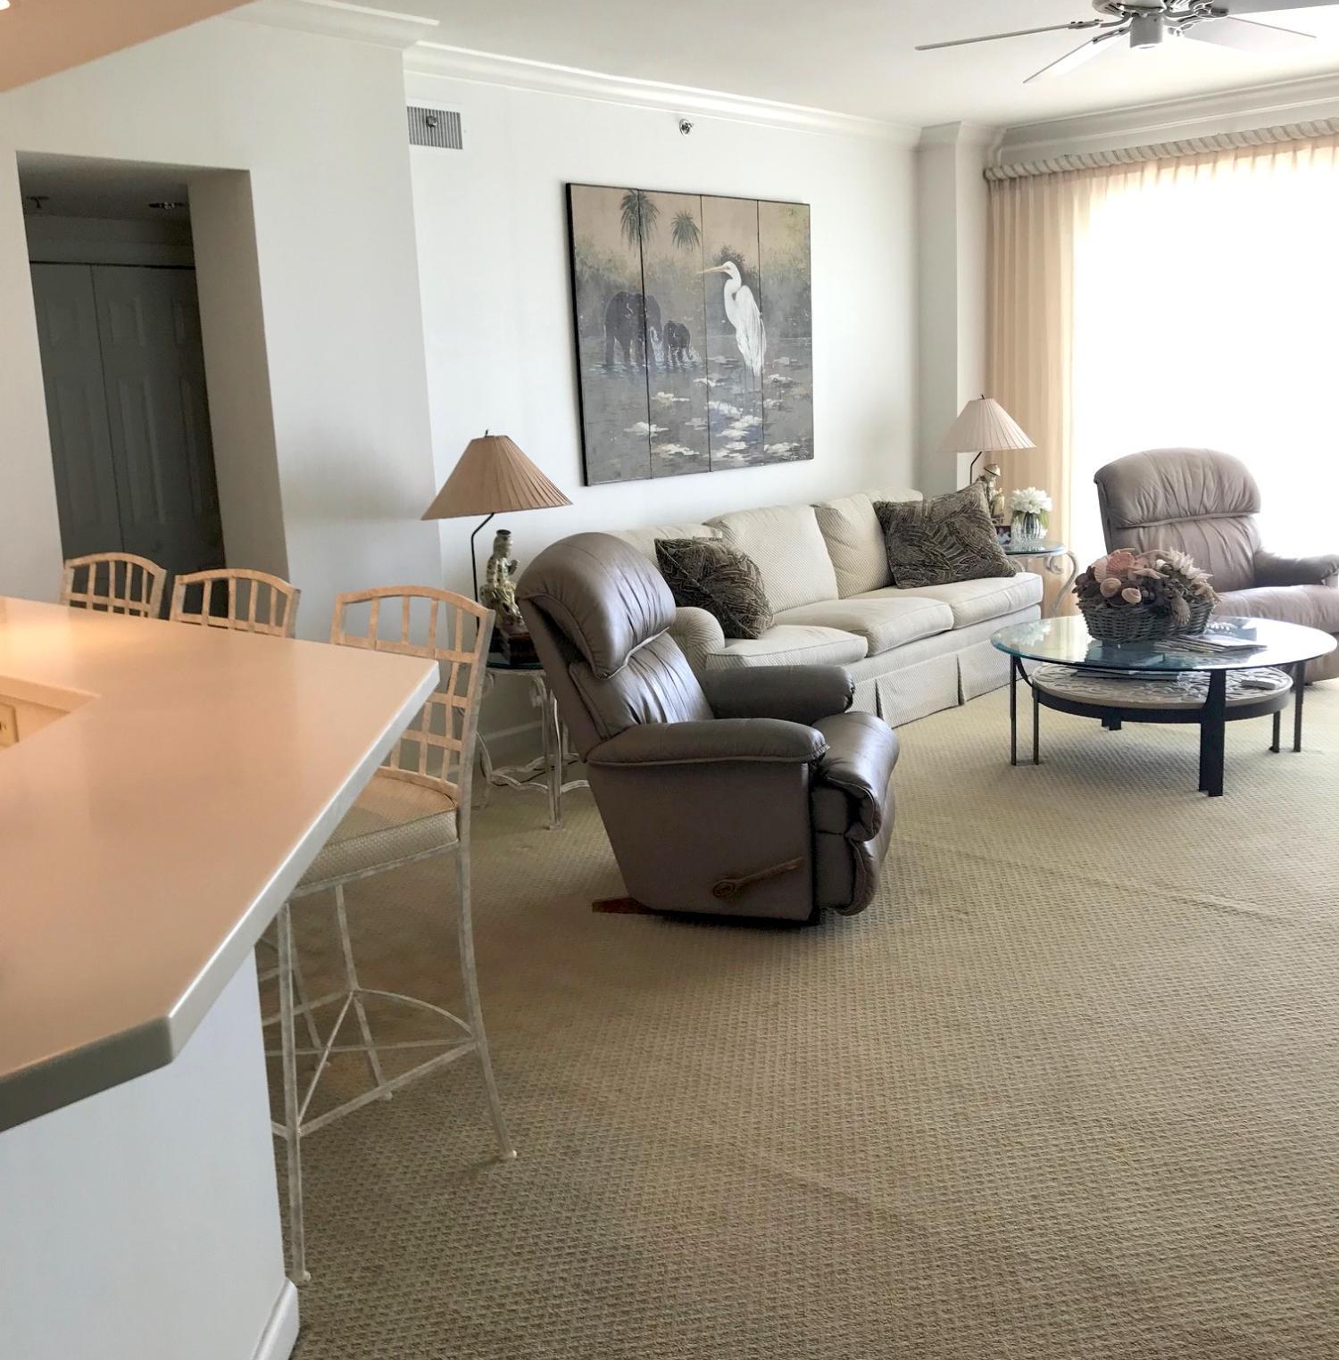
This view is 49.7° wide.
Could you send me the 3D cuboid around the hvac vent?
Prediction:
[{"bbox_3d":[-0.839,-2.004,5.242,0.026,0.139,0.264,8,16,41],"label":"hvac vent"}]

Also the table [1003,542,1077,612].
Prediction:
[{"bbox_3d":[1.742,-0.420,7.513,0.649,0.563,0.649,8,16,41],"label":"table"}]

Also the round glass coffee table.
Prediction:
[{"bbox_3d":[1.836,0.076,5.426,1.216,0.453,1.216,-2,12,1],"label":"round glass coffee table"}]

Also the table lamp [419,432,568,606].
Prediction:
[{"bbox_3d":[-0.579,-0.463,4.961,0.512,0.777,0.512,-2,11,0],"label":"table lamp"}]

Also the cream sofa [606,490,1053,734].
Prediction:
[{"bbox_3d":[0.682,-0.283,6.310,0.959,0.886,2.325,8,16,41],"label":"cream sofa"}]

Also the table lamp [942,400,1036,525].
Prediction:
[{"bbox_3d":[1.645,-1.076,7.489,0.512,0.786,0.512,8,16,43],"label":"table lamp"}]

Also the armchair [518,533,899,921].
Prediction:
[{"bbox_3d":[0.145,0.089,4.198,1.022,1.051,0.899,0,12,14],"label":"armchair"}]

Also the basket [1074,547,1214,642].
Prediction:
[{"bbox_3d":[1.840,-0.335,5.580,0.483,0.294,0.393,2,13,18],"label":"basket"}]

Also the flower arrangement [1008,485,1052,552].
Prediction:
[{"bbox_3d":[1.887,-0.852,7.554,0.232,0.300,0.236,8,16,43],"label":"flower arrangement"}]

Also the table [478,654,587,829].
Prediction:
[{"bbox_3d":[-0.398,0.169,5.185,0.649,0.563,0.649,-2,12,1],"label":"table"}]

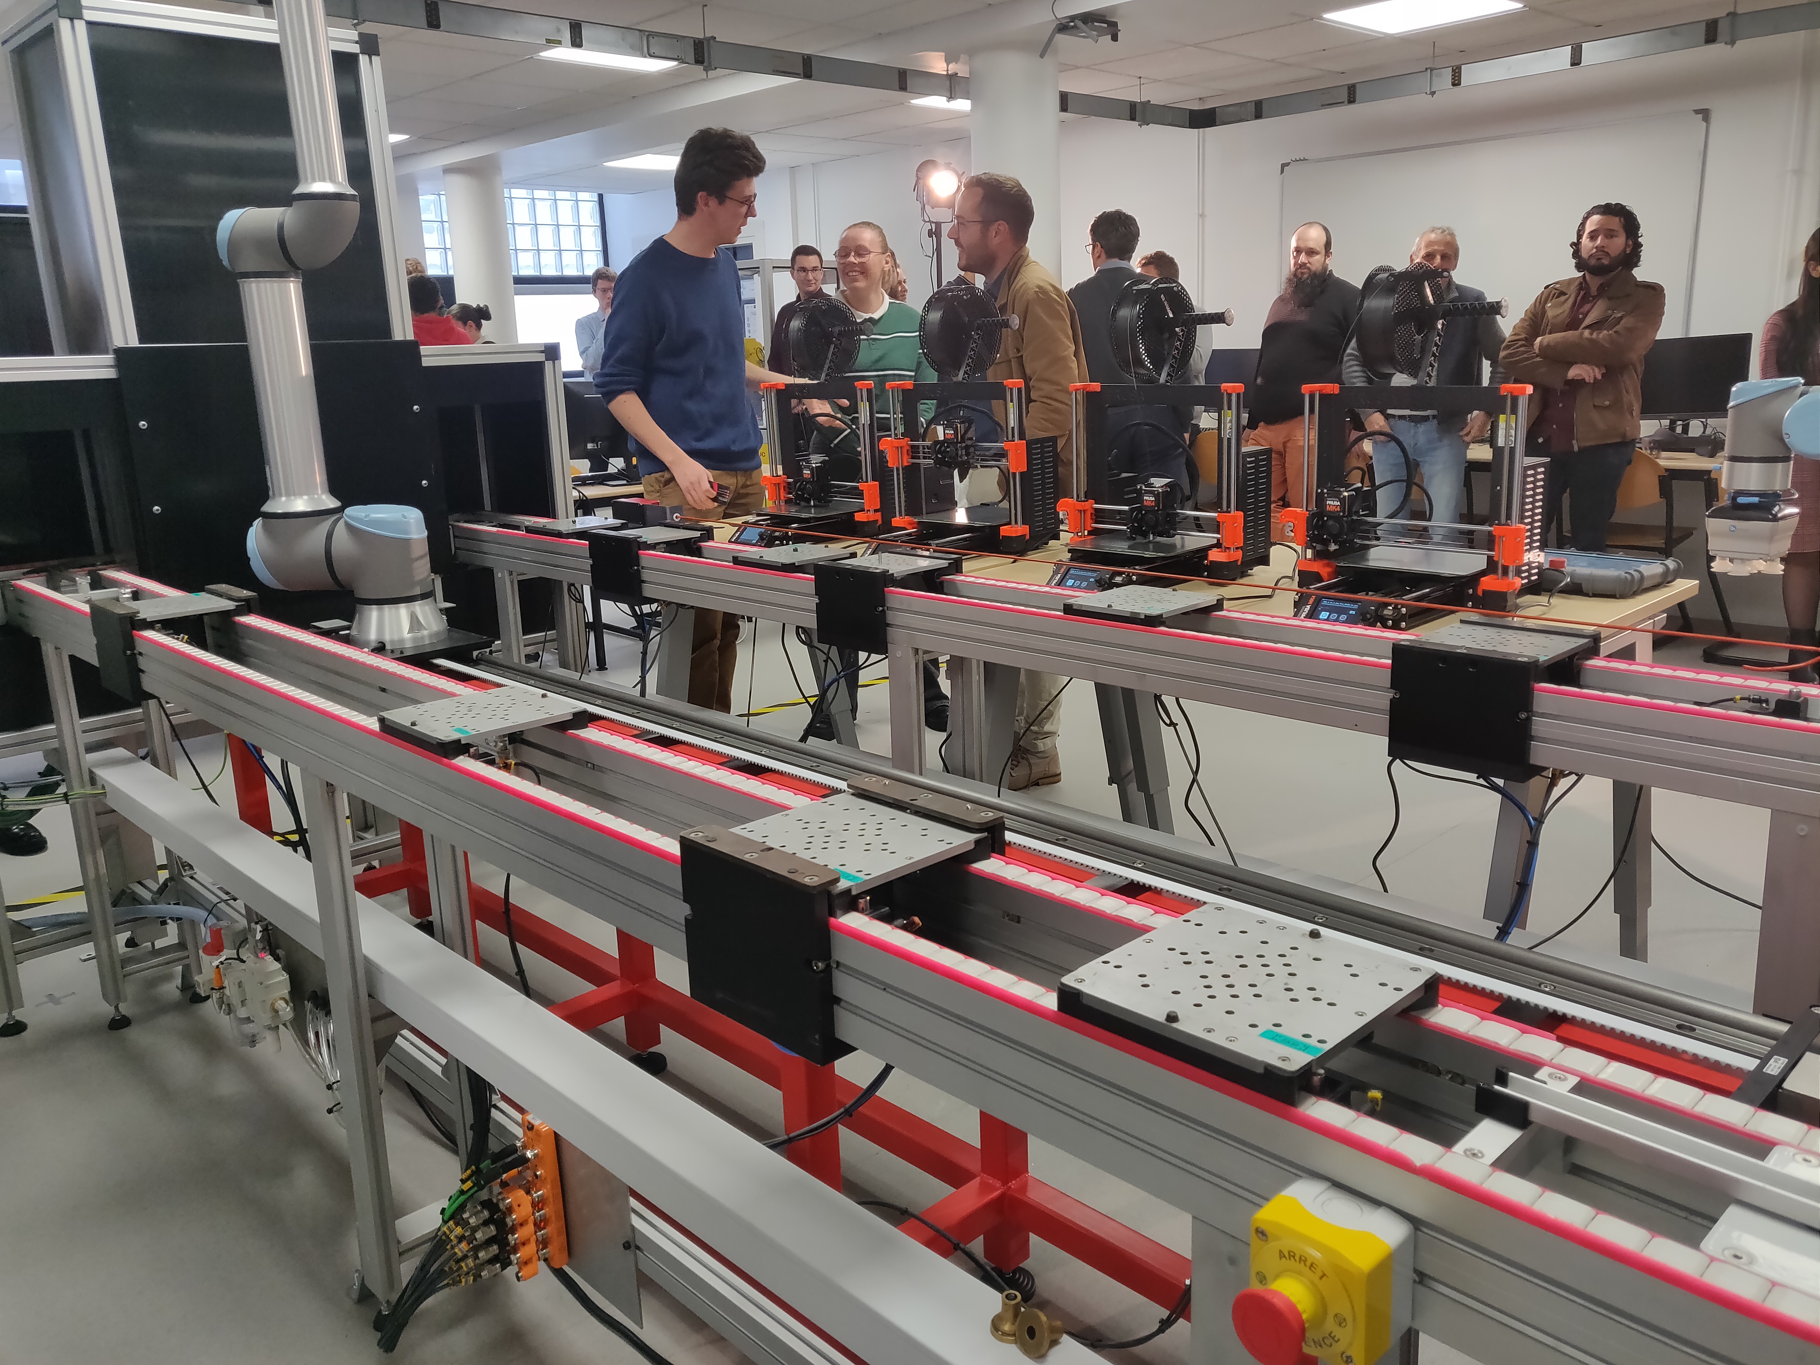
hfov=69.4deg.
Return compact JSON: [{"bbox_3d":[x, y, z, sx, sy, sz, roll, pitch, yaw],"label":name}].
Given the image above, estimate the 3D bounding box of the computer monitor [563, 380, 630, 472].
[{"bbox_3d":[-1.269,-1.022,5.334,0.510,0.400,0.190,-12,17,-34],"label":"computer monitor"}]

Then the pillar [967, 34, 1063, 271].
[{"bbox_3d":[0.478,-1.465,5.799,0.372,2.410,0.372,-1,14,5],"label":"pillar"}]

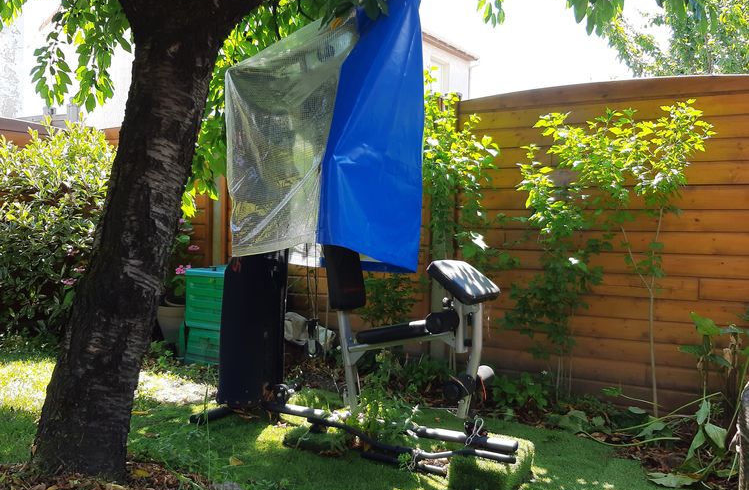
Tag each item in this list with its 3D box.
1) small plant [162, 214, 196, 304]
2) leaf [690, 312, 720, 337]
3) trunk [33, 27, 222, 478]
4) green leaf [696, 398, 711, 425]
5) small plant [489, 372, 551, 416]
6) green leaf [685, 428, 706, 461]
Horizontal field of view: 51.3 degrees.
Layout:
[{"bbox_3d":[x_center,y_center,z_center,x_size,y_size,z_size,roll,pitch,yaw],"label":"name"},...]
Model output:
[{"bbox_3d":[-1.453,0.092,5.750,0.340,0.620,0.340,0,3,0],"label":"small plant"},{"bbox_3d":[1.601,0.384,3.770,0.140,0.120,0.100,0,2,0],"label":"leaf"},{"bbox_3d":[-0.973,0.034,3.120,0.400,1.720,0.380,13,0,-1],"label":"trunk"},{"bbox_3d":[1.578,0.799,3.740,0.066,0.130,0.055,0,2,0],"label":"green leaf"},{"bbox_3d":[0.805,0.819,4.270,0.330,0.240,0.280,0,2,0],"label":"small plant"},{"bbox_3d":[1.507,0.937,3.660,0.100,0.155,0.080,0,2,0],"label":"green leaf"}]

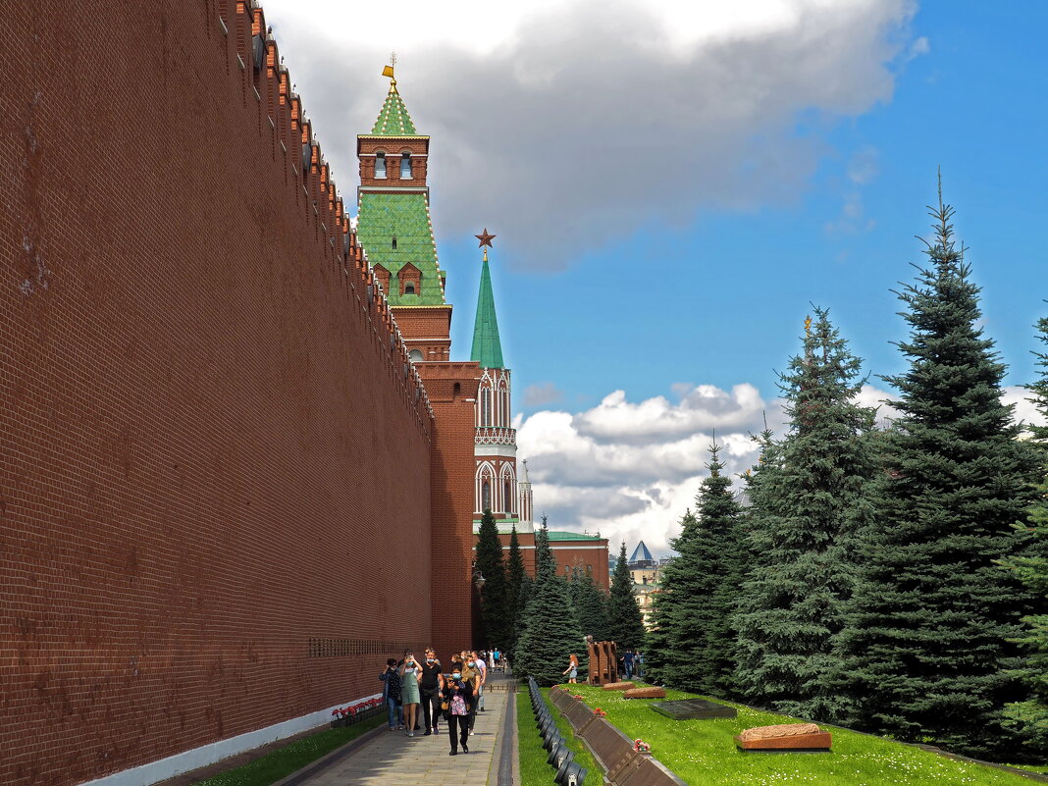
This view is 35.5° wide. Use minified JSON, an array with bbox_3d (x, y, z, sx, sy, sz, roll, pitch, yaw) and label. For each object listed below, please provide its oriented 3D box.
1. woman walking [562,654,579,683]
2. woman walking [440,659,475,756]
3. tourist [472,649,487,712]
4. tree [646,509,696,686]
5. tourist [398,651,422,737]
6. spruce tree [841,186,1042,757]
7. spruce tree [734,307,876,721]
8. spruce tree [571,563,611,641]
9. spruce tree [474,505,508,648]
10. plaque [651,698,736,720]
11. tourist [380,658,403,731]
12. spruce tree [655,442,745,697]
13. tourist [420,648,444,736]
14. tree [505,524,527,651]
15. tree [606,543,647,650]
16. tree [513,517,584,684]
[{"bbox_3d":[2.077,12.328,72.154,0.650,1.580,0.450,-1,-9,8],"label":"woman walking"},{"bbox_3d":[-1.162,5.469,28.426,0.560,1.551,0.520,-1,-9,5],"label":"woman walking"},{"bbox_3d":[-1.295,8.380,47.601,0.500,1.722,0.450,-6,-11,36],"label":"tourist"},{"bbox_3d":[7.215,9.261,74.433,3.500,7.988,3.500,0,-9,0],"label":"tree"},{"bbox_3d":[-2.299,6.133,33.161,0.500,1.700,0.420,0,-9,-5],"label":"tourist"},{"bbox_3d":[7.048,1.075,27.220,3.900,9.513,3.900,0,-9,0],"label":"spruce tree"},{"bbox_3d":[7.044,2.734,38.089,4.200,9.593,4.200,0,-9,0],"label":"spruce tree"},{"bbox_3d":[4.428,15.419,110.932,3.400,7.370,3.400,0,-9,0],"label":"spruce tree"},{"bbox_3d":[-2.329,14.878,123.194,3.000,12.320,3.000,0,-9,0],"label":"spruce tree"},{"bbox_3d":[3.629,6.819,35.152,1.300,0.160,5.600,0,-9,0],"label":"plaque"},{"bbox_3d":[-2.881,6.538,35.428,0.520,1.600,0.420,0,-9,-5],"label":"tourist"},{"bbox_3d":[7.187,6.560,62.203,3.600,9.534,3.600,0,-9,0],"label":"spruce tree"},{"bbox_3d":[-1.962,6.352,34.756,0.550,1.759,0.420,0,-9,0],"label":"tourist"},{"bbox_3d":[-0.781,17.319,138.949,2.900,12.283,2.900,0,-9,0],"label":"tree"},{"bbox_3d":[7.334,15.623,118.728,3.200,9.420,3.200,0,-9,0],"label":"tree"},{"bbox_3d":[1.162,10.432,82.374,3.800,8.409,3.800,0,-9,0],"label":"tree"}]

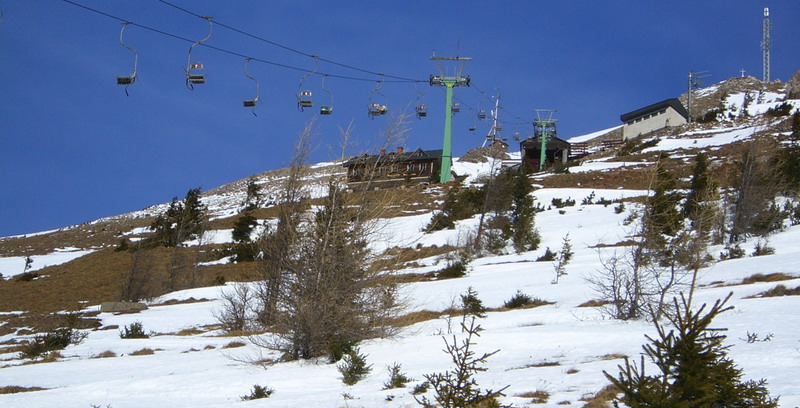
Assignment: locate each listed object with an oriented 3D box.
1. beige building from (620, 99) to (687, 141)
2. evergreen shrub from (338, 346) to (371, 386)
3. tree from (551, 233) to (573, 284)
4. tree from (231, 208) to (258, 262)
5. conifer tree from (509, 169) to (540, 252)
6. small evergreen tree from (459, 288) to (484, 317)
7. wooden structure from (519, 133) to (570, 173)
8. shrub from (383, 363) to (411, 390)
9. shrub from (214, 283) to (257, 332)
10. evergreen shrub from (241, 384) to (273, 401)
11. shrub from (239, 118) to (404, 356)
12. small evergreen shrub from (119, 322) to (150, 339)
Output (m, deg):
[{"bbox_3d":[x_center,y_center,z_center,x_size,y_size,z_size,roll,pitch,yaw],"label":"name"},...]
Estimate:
[{"bbox_3d":[37.840,-12.533,392.000,4.300,3.800,10.300,15,-21,-38],"label":"beige building"},{"bbox_3d":[-0.674,2.391,39.000,0.474,0.582,0.450,2,-15,0],"label":"evergreen shrub"},{"bbox_3d":[4.230,1.427,69.000,0.576,1.410,0.519,2,-15,0],"label":"tree"},{"bbox_3d":[-6.782,1.378,115.000,1.200,2.300,1.200,2,-16,0],"label":"tree"},{"bbox_3d":[4.159,0.217,88.000,1.069,2.905,1.015,2,-15,0],"label":"conifer tree"},{"bbox_3d":[1.790,2.444,66.000,0.650,0.750,0.650,2,-16,0],"label":"small evergreen tree"},{"bbox_3d":[20.634,-7.130,373.000,7.000,5.000,6.500,1,-16,4],"label":"wooden structure"},{"bbox_3d":[-0.059,2.882,44.000,0.470,0.440,0.450,2,-16,0],"label":"shrub"},{"bbox_3d":[-3.684,2.318,59.000,0.941,1.159,0.847,2,-15,0],"label":"shrub"},{"bbox_3d":[-2.070,2.719,38.000,0.462,0.239,0.378,2,-15,0],"label":"evergreen shrub"},{"bbox_3d":[-1.559,0.876,57.000,3.400,5.100,3.200,2,-16,0],"label":"shrub"},{"bbox_3d":[-5.968,2.833,59.000,0.672,0.371,0.605,2,-15,0],"label":"small evergreen shrub"}]

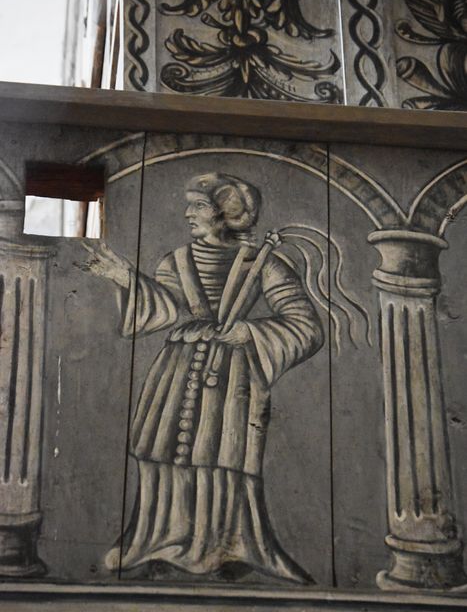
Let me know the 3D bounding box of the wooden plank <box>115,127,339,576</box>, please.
[{"bbox_3d":[-0.007,0.080,4.023,0.347,0.880,0.035,3,-31,-6],"label":"wooden plank"}]

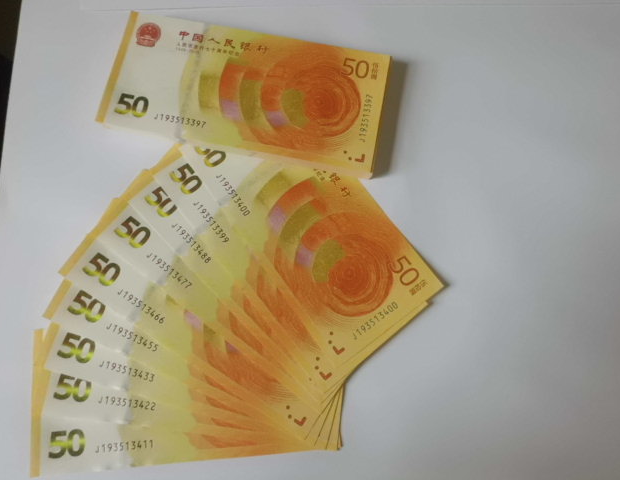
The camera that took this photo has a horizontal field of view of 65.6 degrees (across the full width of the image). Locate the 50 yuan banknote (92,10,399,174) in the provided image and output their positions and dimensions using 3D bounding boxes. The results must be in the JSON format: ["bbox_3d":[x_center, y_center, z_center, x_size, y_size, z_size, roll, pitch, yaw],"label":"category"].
[{"bbox_3d":[-0.035,-0.082,0.268,0.150,0.010,0.070,11,78,2],"label":"50 yuan banknote"}]

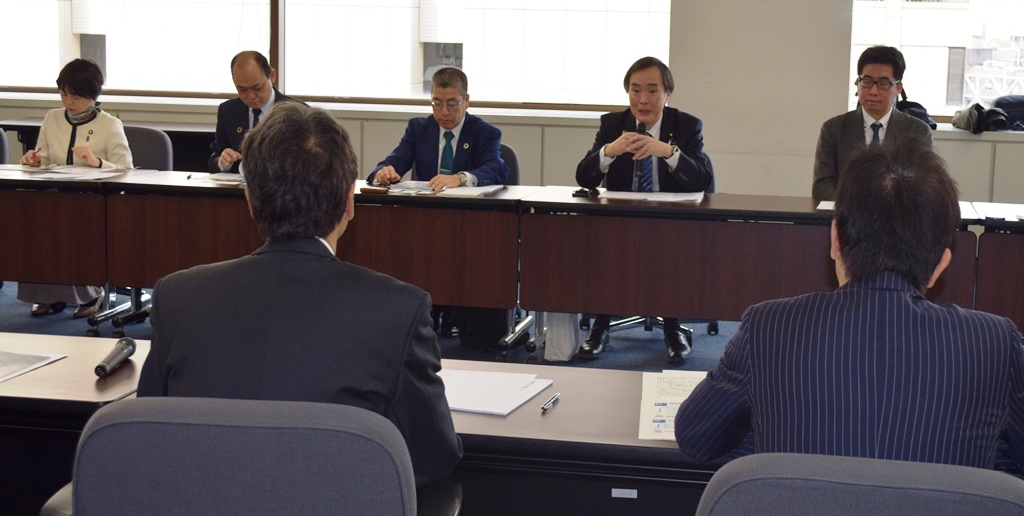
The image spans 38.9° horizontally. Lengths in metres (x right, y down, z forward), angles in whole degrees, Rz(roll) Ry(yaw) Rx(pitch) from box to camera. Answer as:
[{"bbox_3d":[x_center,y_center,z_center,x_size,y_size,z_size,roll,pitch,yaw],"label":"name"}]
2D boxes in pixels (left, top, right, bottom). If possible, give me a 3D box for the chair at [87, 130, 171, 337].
[{"bbox_3d":[-2.033,-0.212,7.238,0.620,0.880,0.630,3,9,12],"label":"chair"}]

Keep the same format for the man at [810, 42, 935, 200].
[{"bbox_3d":[1.560,-0.244,6.319,0.530,1.340,0.760,3,9,12],"label":"man"}]

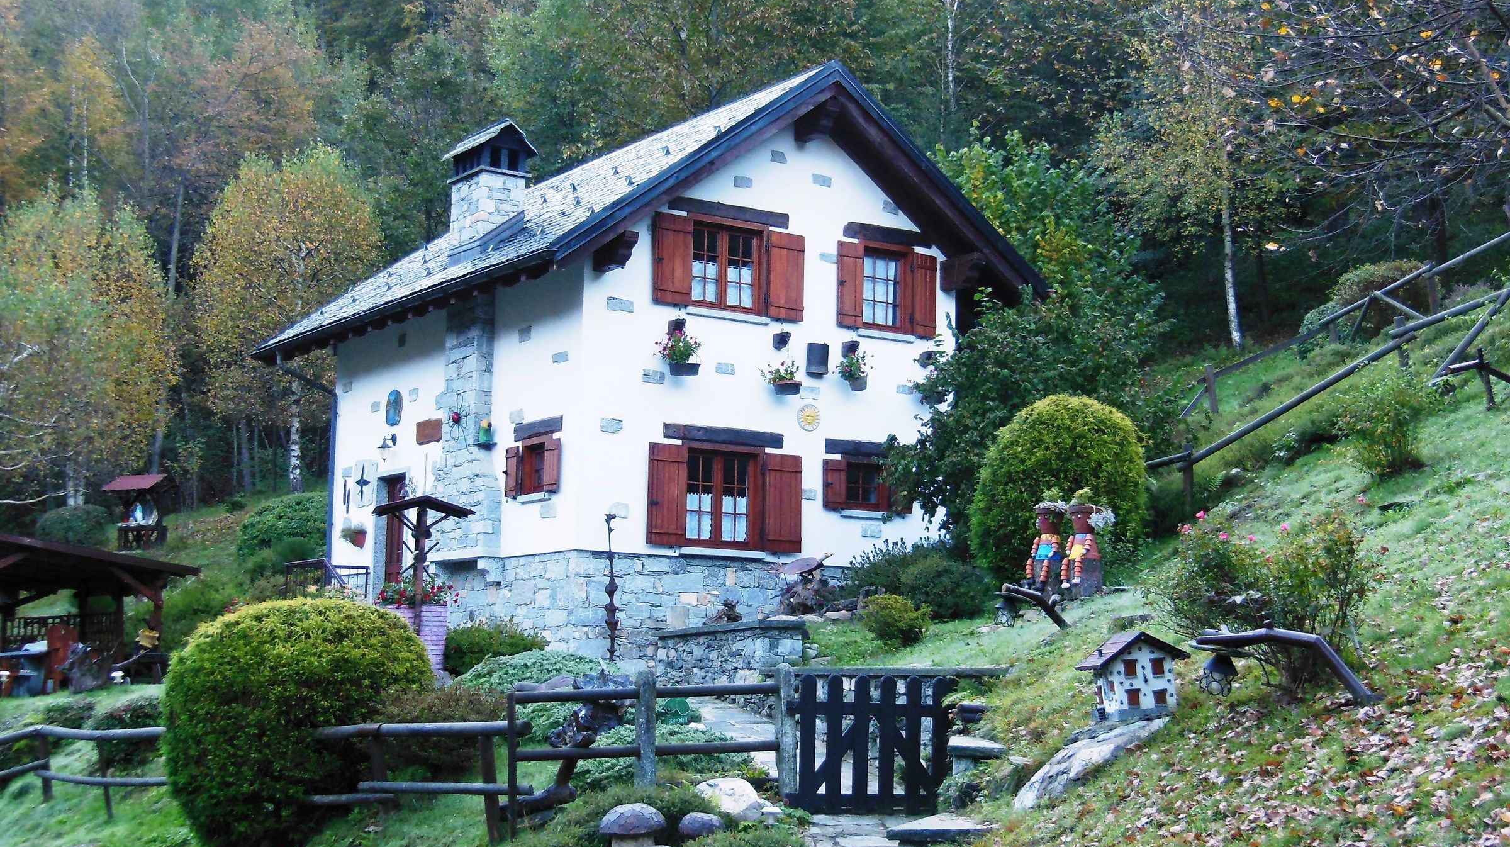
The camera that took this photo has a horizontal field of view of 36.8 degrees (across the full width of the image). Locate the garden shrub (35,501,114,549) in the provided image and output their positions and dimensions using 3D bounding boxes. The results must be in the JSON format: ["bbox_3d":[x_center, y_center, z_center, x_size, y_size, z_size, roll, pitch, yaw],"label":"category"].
[{"bbox_3d":[-12.904,1.979,43.000,1.550,1.050,1.400,3,-8,-17],"label":"garden shrub"}]

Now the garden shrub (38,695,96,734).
[{"bbox_3d":[-7.428,3.154,24.500,0.650,0.500,0.600,1,-7,0],"label":"garden shrub"}]

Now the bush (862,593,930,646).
[{"bbox_3d":[1.398,1.940,22.400,0.660,0.510,0.620,1,-7,0],"label":"bush"}]

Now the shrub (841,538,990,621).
[{"bbox_3d":[1.782,1.736,25.200,1.500,0.900,1.150,6,-8,-32],"label":"shrub"}]

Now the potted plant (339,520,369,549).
[{"bbox_3d":[-5.911,1.634,33.429,0.320,0.430,0.400,6,-8,-32],"label":"potted plant"}]

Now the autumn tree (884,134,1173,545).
[{"bbox_3d":[3.604,-1.059,29.300,3.700,5.500,3.400,0,-8,7],"label":"autumn tree"}]

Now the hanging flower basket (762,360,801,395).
[{"bbox_3d":[0.319,-0.546,27.289,0.400,0.410,0.300,6,-9,-34],"label":"hanging flower basket"}]

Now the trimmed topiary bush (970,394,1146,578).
[{"bbox_3d":[2.841,0.593,21.300,1.650,1.750,1.650,1,-7,0],"label":"trimmed topiary bush"}]

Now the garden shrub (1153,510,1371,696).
[{"bbox_3d":[2.795,0.988,12.500,1.200,1.050,1.100,1,-7,0],"label":"garden shrub"}]

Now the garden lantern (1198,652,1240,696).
[{"bbox_3d":[2.824,1.525,13.800,0.240,0.260,0.240,-1,-8,11],"label":"garden lantern"}]

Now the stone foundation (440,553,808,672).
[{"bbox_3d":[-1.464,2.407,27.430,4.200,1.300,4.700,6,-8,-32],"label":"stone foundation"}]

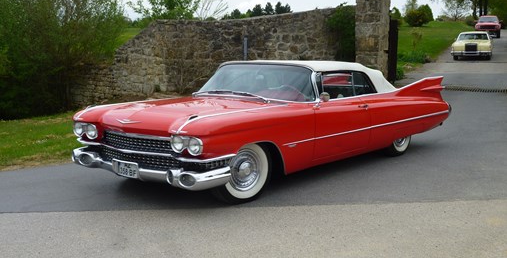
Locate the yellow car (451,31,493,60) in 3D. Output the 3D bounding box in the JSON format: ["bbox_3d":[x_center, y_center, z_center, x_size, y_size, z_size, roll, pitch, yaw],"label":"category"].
[{"bbox_3d":[12.381,-4.778,32.688,2.020,1.400,5.850,3,13,23],"label":"yellow car"}]

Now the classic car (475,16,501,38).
[{"bbox_3d":[20.357,-8.857,50.348,1.980,1.820,5.000,3,13,23],"label":"classic car"}]

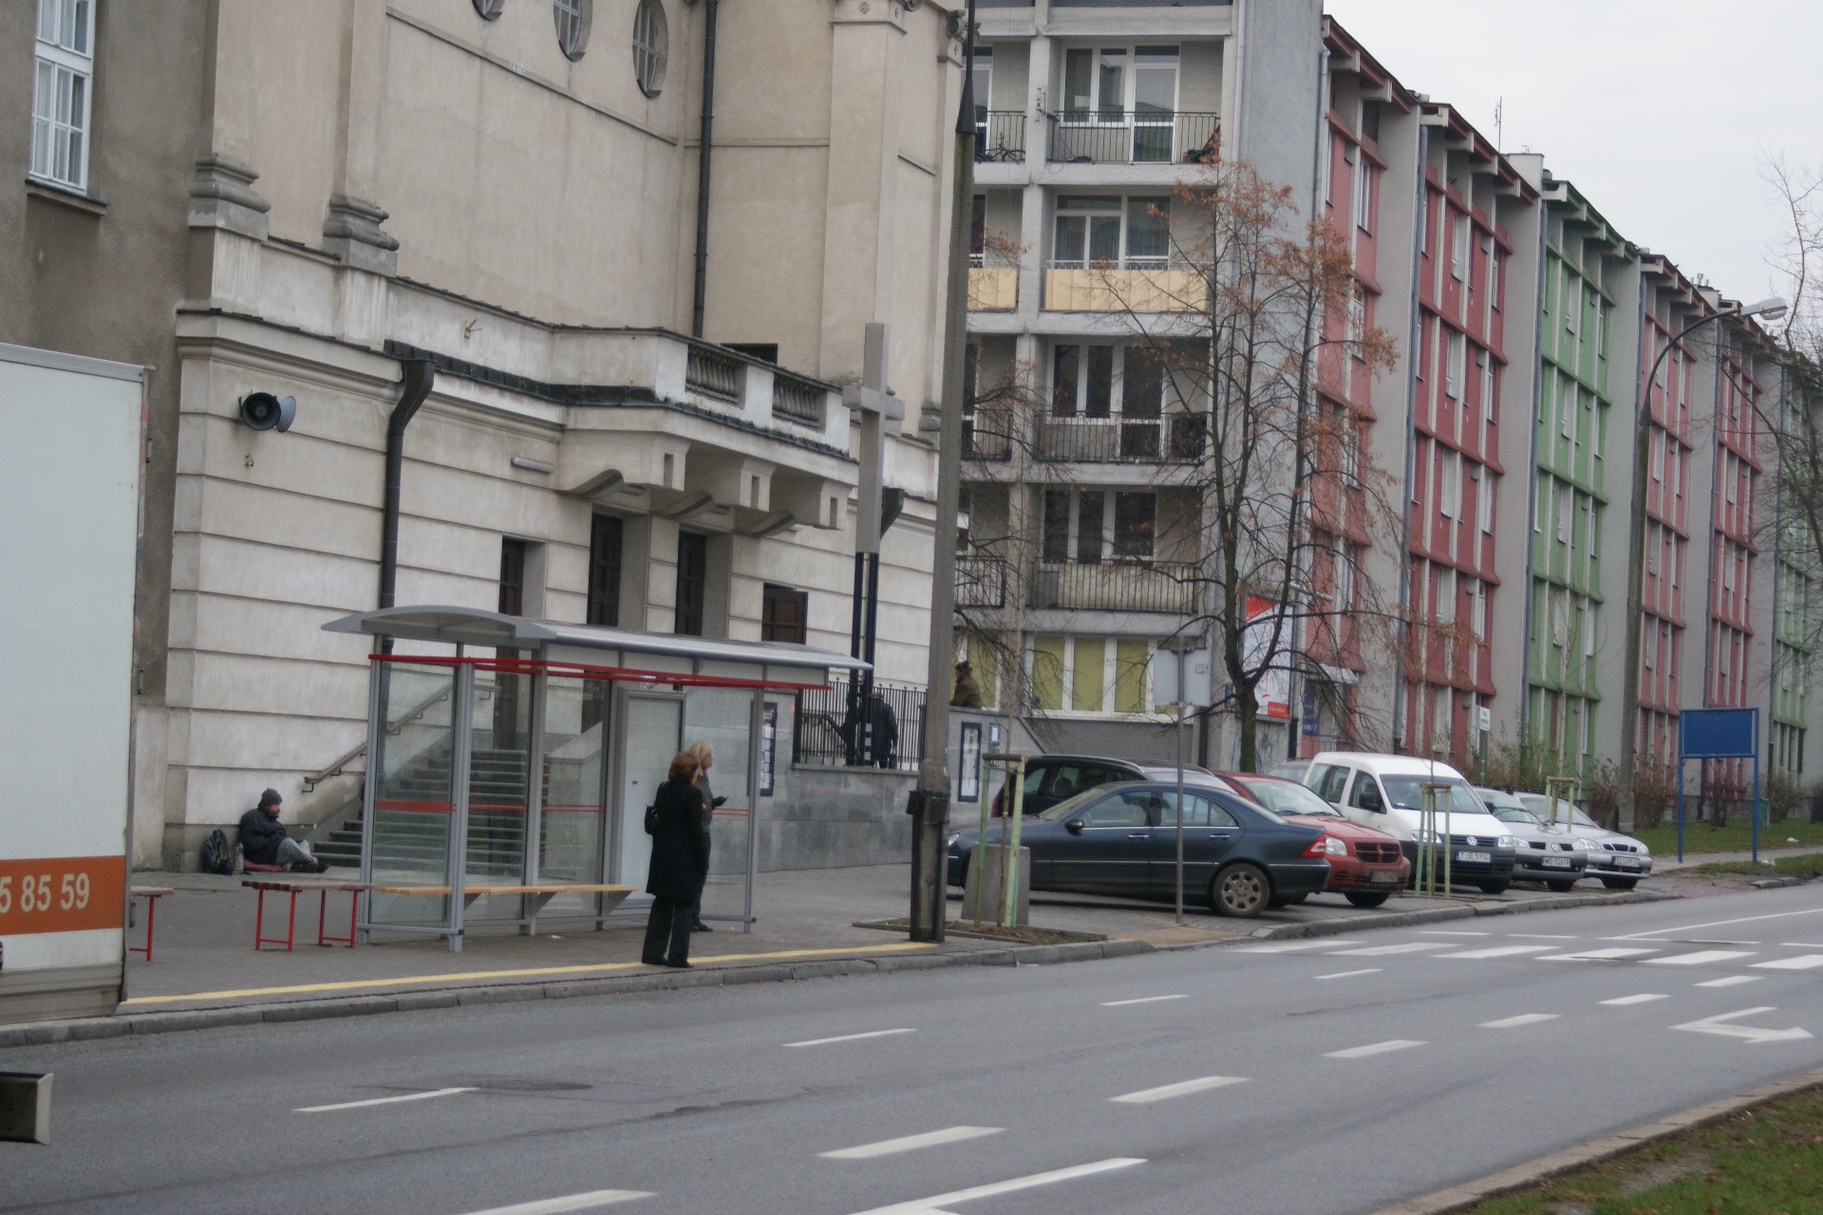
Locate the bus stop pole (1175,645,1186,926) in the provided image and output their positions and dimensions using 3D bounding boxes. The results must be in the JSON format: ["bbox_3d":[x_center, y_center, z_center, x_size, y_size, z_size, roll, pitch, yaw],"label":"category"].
[{"bbox_3d":[2.900,1.929,44.800,0.070,3.029,0.070,0,-2,18],"label":"bus stop pole"}]

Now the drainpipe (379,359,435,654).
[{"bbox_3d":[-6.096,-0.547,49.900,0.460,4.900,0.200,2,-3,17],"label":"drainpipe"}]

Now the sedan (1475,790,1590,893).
[{"bbox_3d":[8.306,3.428,61.727,1.770,1.457,4.200,4,-3,-29],"label":"sedan"}]

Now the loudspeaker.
[{"bbox_3d":[-7.101,-2.153,45.800,0.620,0.440,0.500,3,-2,-15],"label":"loudspeaker"}]

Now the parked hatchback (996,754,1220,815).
[{"bbox_3d":[2.870,2.630,49.000,1.770,1.620,4.350,4,-3,-39],"label":"parked hatchback"}]

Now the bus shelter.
[{"bbox_3d":[-2.545,1.513,35.756,2.054,2.719,6.826,2,-3,20],"label":"bus shelter"}]

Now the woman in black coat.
[{"bbox_3d":[-1.766,1.884,31.100,0.370,1.630,0.470,5,-3,-40],"label":"woman in black coat"}]

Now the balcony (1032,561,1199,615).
[{"bbox_3d":[3.969,-0.343,78.027,3.200,1.000,1.150,2,-3,16],"label":"balcony"}]

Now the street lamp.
[{"bbox_3d":[12.504,-0.298,65.765,2.400,9.300,0.350,2,-2,18],"label":"street lamp"}]

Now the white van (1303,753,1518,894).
[{"bbox_3d":[6.796,2.946,56.940,1.800,1.833,4.405,3,-2,-18],"label":"white van"}]

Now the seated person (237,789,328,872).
[{"bbox_3d":[-6.747,2.397,44.500,0.880,0.880,0.550,2,-2,16],"label":"seated person"}]

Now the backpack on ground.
[{"bbox_3d":[-7.282,2.567,43.500,0.240,0.460,0.320,0,-3,41],"label":"backpack on ground"}]

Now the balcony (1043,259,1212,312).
[{"bbox_3d":[4.133,-5.945,77.729,3.100,1.000,1.100,2,-2,16],"label":"balcony"}]

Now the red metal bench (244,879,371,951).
[{"bbox_3d":[-4.663,2.379,32.100,0.420,0.510,1.320,2,-3,20],"label":"red metal bench"}]

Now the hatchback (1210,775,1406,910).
[{"bbox_3d":[4.041,2.767,49.936,1.750,1.530,4.410,5,-3,-42],"label":"hatchback"}]

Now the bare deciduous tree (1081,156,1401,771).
[{"bbox_3d":[5.274,-1.414,67.000,5.000,11.382,4.700,2,-2,0],"label":"bare deciduous tree"}]

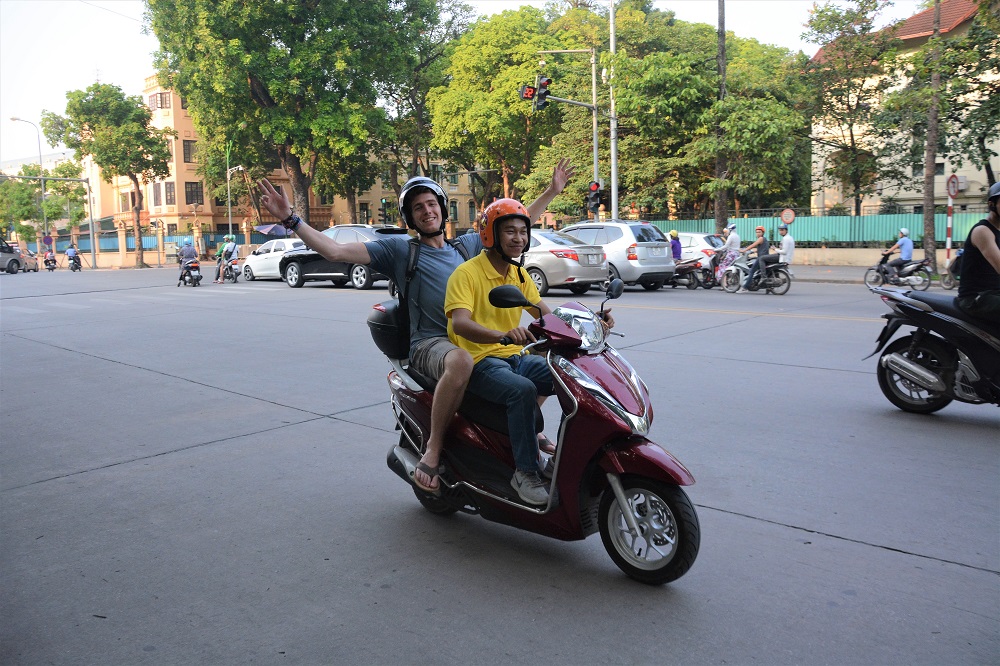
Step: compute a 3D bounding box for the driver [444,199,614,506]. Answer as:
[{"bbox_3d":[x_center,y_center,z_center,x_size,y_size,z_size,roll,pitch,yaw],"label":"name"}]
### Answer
[{"bbox_3d":[0.087,0.054,3.440,0.660,1.330,0.700,5,9,39],"label":"driver"}]

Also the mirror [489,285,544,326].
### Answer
[{"bbox_3d":[0.065,-0.109,2.978,0.220,0.170,0.100,-5,8,-30],"label":"mirror"}]

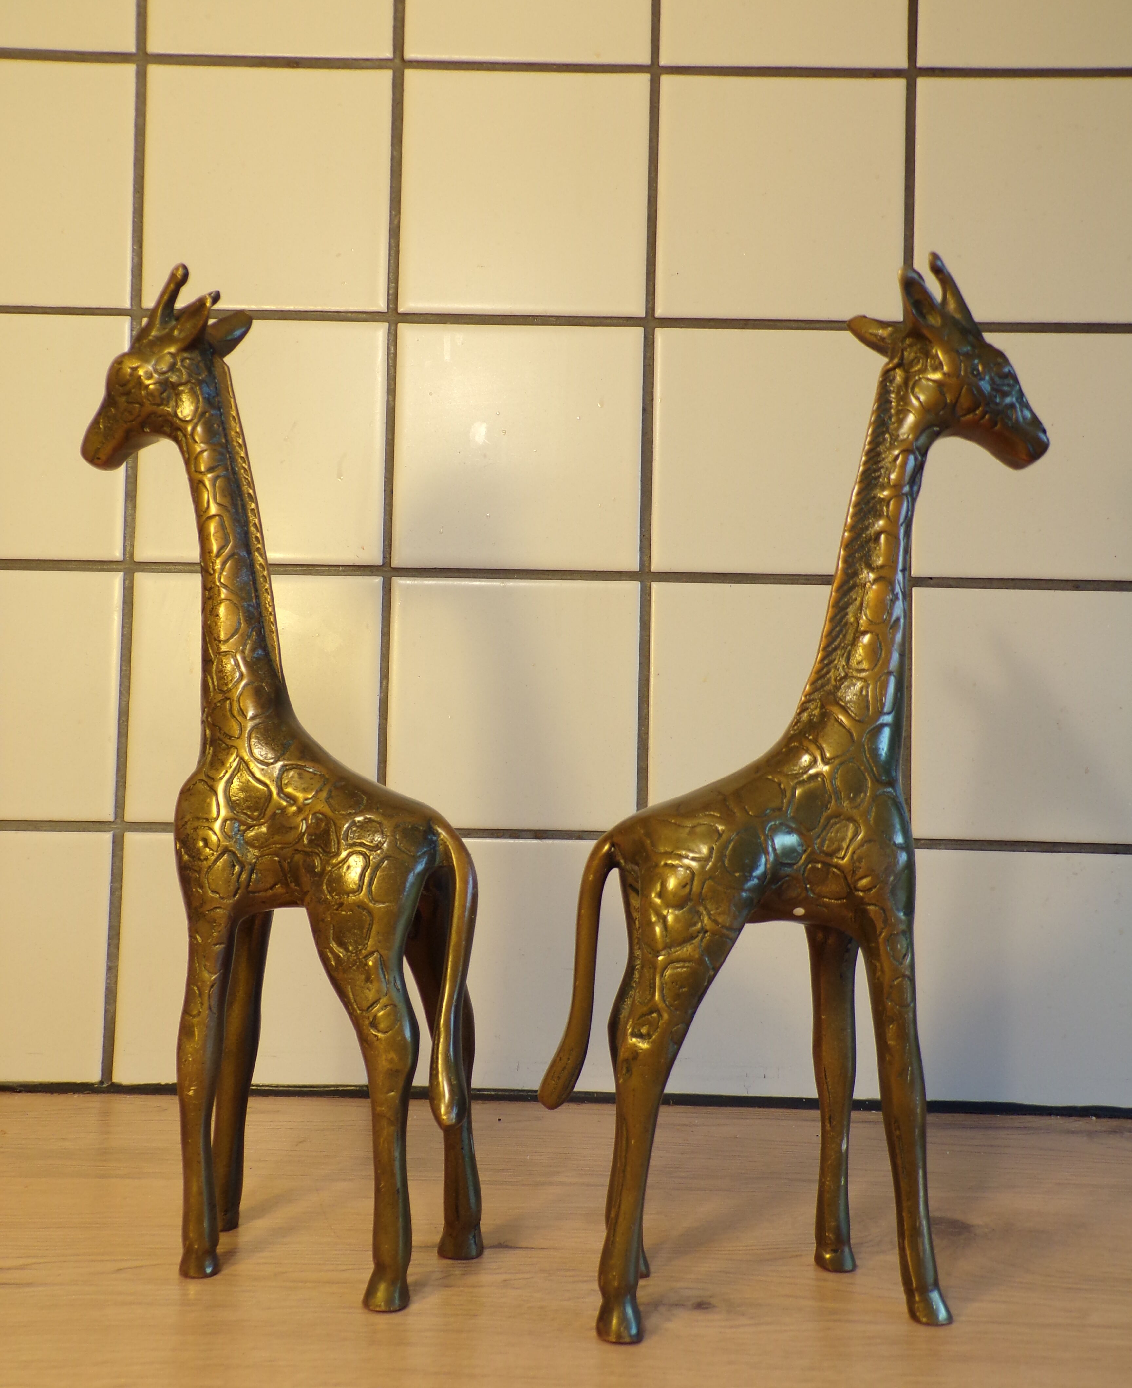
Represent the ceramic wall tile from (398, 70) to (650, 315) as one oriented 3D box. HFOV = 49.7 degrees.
[{"bbox_3d":[-0.017,-0.204,0.501,0.100,0.100,0.007,1,-2,0],"label":"ceramic wall tile"}]

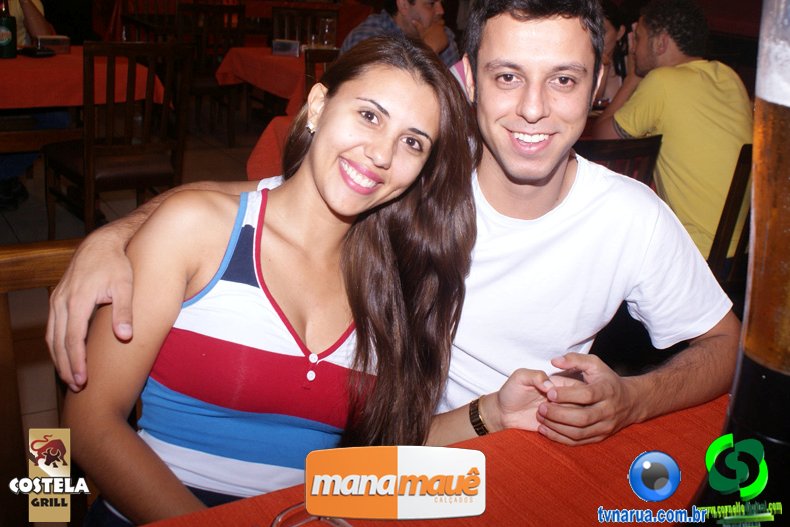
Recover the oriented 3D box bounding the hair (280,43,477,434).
[{"bbox_3d":[-0.013,-0.039,1.080,0.250,0.440,0.260,5,20,-3],"label":"hair"}]

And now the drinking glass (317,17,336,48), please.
[{"bbox_3d":[-0.363,-1.228,4.600,0.085,0.165,0.085,6,20,0],"label":"drinking glass"}]

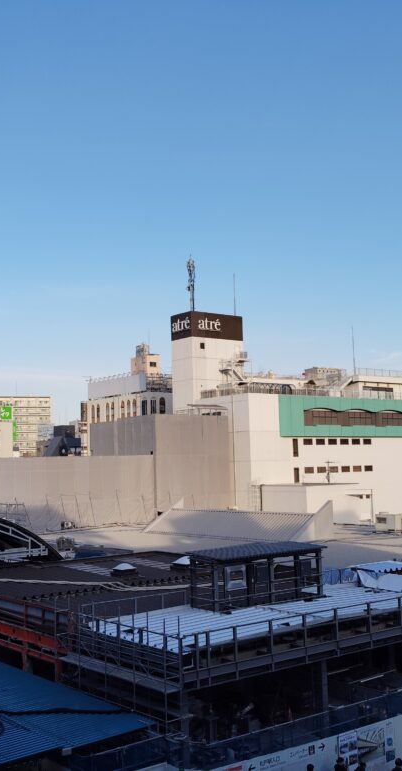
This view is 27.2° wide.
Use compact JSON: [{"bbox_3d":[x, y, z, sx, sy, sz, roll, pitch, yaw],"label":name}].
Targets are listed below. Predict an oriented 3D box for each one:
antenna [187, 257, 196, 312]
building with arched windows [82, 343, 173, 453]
[{"bbox_3d":[-1.414,-15.448,127.500,1.200,8.800,1.200,-2,-6,0],"label":"antenna"},{"bbox_3d":[-9.151,12.363,140.892,14.000,38.200,17.500,3,-7,-39],"label":"building with arched windows"}]

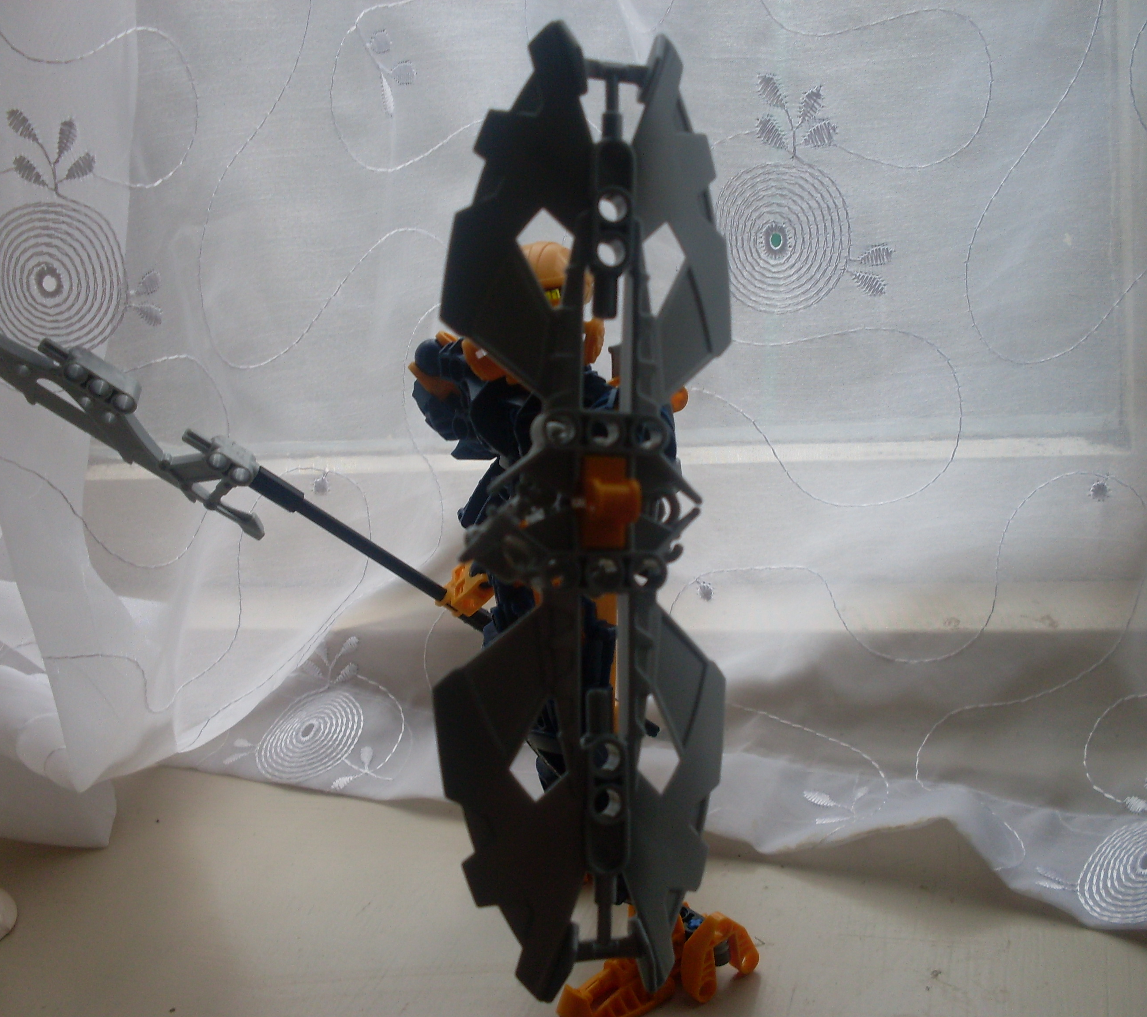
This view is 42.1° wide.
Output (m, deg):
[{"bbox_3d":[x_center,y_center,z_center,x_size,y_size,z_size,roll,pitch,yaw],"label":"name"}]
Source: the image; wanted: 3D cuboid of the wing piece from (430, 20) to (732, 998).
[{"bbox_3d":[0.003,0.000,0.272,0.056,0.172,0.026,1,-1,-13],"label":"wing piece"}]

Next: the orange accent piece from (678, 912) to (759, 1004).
[{"bbox_3d":[0.046,0.141,0.468,0.029,0.025,0.014,-1,2,-45],"label":"orange accent piece"}]

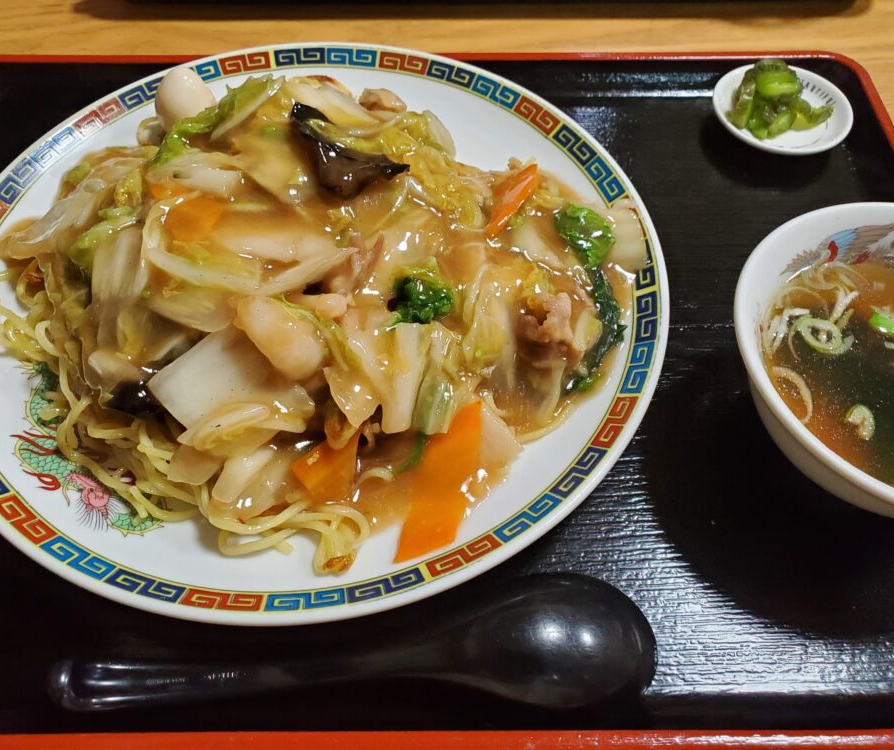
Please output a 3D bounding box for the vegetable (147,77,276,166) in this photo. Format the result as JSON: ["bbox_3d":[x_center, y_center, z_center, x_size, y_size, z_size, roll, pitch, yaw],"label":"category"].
[{"bbox_3d":[-0.095,-0.103,0.305,0.049,0.024,0.029,-21,60,-13],"label":"vegetable"}]

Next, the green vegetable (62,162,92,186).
[{"bbox_3d":[-0.153,-0.083,0.310,0.011,0.007,0.009,0,57,0],"label":"green vegetable"}]

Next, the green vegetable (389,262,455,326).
[{"bbox_3d":[-0.008,-0.027,0.253,0.021,0.016,0.020,0,57,0],"label":"green vegetable"}]

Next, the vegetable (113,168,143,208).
[{"bbox_3d":[-0.124,-0.073,0.292,0.011,0.009,0.013,0,57,0],"label":"vegetable"}]

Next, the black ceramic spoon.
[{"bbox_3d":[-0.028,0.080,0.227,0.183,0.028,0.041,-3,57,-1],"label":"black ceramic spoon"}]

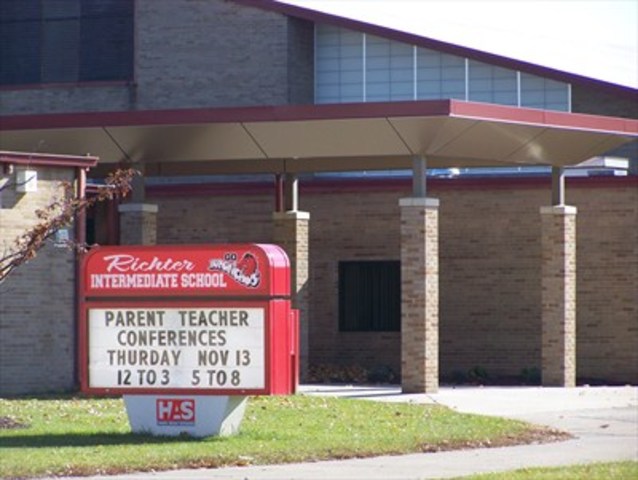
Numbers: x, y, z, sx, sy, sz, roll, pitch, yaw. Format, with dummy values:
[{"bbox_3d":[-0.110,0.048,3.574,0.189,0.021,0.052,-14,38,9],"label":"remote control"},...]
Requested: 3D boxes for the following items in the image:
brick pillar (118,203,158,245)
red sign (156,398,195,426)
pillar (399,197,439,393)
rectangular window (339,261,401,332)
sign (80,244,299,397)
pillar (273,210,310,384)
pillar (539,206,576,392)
[{"bbox_3d":[-2.715,0.874,58.049,0.425,2.798,0.425,-1,-1,30],"label":"brick pillar"},{"bbox_3d":[-1.483,1.798,40.261,0.475,0.281,0.020,-1,-1,30],"label":"red sign"},{"bbox_3d":[1.459,0.808,55.679,0.425,2.798,0.425,-1,-1,30],"label":"pillar"},{"bbox_3d":[0.870,0.964,65.996,1.236,1.220,0.100,-1,-1,30],"label":"rectangular window"},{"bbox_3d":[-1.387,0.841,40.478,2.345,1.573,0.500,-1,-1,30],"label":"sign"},{"bbox_3d":[-0.435,0.956,62.284,0.425,2.798,0.425,-1,-1,30],"label":"pillar"},{"bbox_3d":[3.731,0.890,59.879,0.425,2.798,0.425,-1,-1,30],"label":"pillar"}]

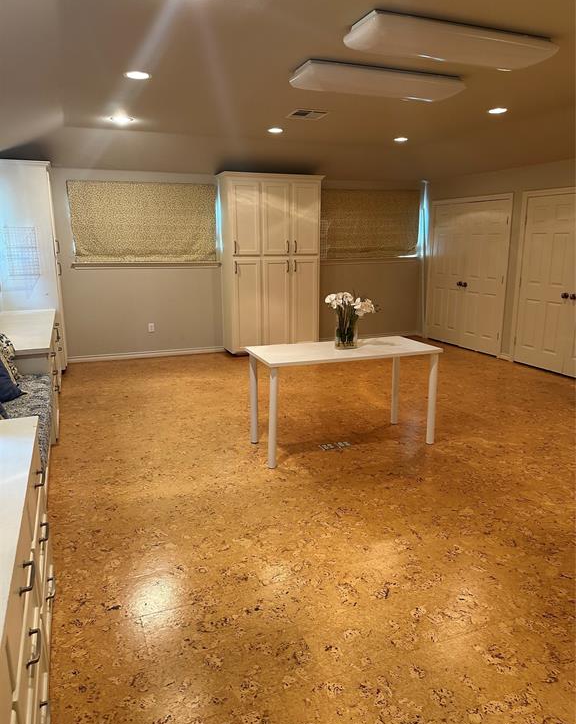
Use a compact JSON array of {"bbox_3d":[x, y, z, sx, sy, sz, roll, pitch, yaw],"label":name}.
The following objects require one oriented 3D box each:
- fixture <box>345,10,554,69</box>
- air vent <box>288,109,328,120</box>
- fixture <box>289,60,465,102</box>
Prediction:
[{"bbox_3d":[1.007,-1.951,3.285,1.335,0.110,0.400,-5,13,-19],"label":"fixture"},{"bbox_3d":[0.199,-2.432,5.256,0.340,0.030,0.365,-5,13,-19],"label":"air vent"},{"bbox_3d":[0.688,-2.121,4.066,1.325,0.110,0.400,-5,13,-19],"label":"fixture"}]

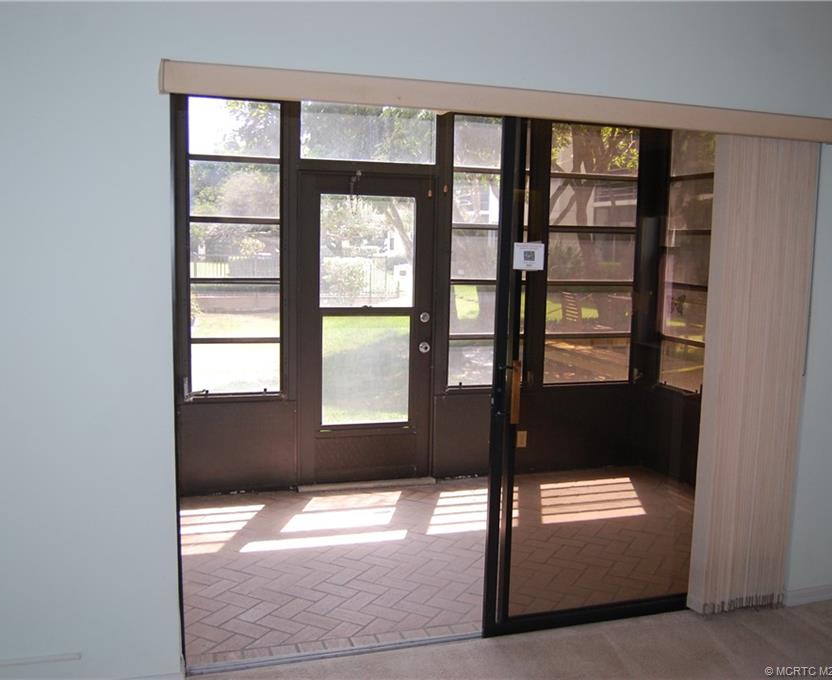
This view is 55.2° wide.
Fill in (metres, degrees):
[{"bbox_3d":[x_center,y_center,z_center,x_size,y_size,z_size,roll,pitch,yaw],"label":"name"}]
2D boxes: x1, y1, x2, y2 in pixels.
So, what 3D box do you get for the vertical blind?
[{"bbox_3d":[1.374,0.151,3.234,0.420,1.945,0.095,-1,7,-17],"label":"vertical blind"}]

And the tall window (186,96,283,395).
[{"bbox_3d":[-1.106,-0.548,4.854,0.572,1.818,0.080,-1,7,-17],"label":"tall window"}]

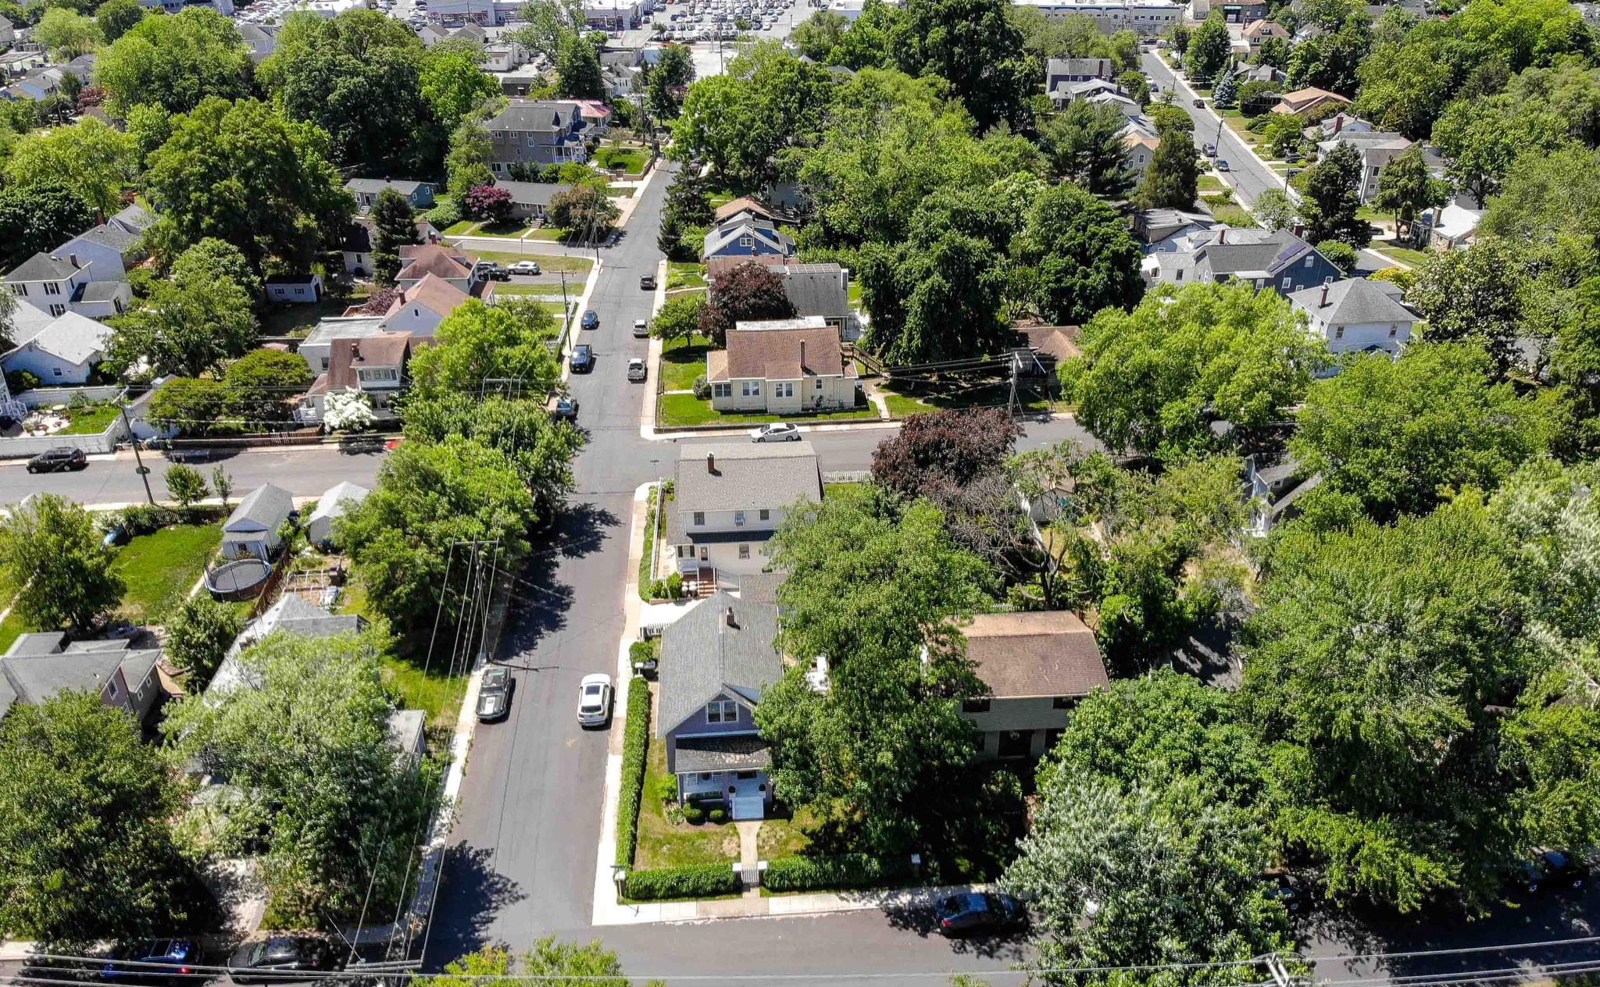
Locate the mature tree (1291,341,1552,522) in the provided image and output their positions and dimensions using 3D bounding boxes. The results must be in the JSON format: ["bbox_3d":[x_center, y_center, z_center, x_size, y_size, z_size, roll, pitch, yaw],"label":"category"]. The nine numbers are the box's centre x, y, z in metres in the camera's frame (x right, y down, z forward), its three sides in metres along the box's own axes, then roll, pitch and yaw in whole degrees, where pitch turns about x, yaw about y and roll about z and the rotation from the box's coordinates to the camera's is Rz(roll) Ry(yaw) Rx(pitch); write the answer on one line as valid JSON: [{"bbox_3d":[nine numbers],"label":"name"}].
[{"bbox_3d":[49.602,-4.717,89.679,18.600,14.200,16.500,-2,29,-4],"label":"mature tree"}]

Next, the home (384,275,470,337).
[{"bbox_3d":[-42.462,-20.609,126.758,8.440,6.900,10.300,-2,29,-4],"label":"home"}]

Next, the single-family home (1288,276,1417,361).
[{"bbox_3d":[57.286,-17.749,115.674,9.300,8.500,10.200,-2,29,-4],"label":"single-family home"}]

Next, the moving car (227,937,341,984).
[{"bbox_3d":[-25.045,22.464,53.703,4.800,1.480,1.850,-2,29,-4],"label":"moving car"}]

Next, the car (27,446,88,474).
[{"bbox_3d":[-70.339,-3.125,105.000,4.600,1.700,1.850,-3,29,-5],"label":"car"}]

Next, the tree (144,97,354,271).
[{"bbox_3d":[-73.594,-41.451,149.810,25.500,22.800,23.000,-2,29,-4],"label":"tree"}]

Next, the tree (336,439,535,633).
[{"bbox_3d":[-25.000,3.550,77.512,13.000,13.000,13.000,0,29,0],"label":"tree"}]

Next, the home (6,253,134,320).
[{"bbox_3d":[-86.000,-25.382,131.656,9.800,7.800,8.200,-2,29,-4],"label":"home"}]

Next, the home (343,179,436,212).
[{"bbox_3d":[-68.158,-50.401,184.347,13.200,4.400,7.600,8,30,14],"label":"home"}]

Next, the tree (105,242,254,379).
[{"bbox_3d":[-60.500,-17.534,109.838,13.000,13.200,13.000,0,29,0],"label":"tree"}]

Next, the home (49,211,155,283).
[{"bbox_3d":[-86.614,-30.551,140.524,8.900,7.900,14.500,-2,29,-4],"label":"home"}]

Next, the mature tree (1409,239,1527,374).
[{"bbox_3d":[70.959,-20.187,118.192,12.660,13.920,12.660,0,29,0],"label":"mature tree"}]

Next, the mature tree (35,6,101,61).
[{"bbox_3d":[-206.457,-128.849,313.113,18.358,15.440,18.358,0,29,0],"label":"mature tree"}]

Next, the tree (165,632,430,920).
[{"bbox_3d":[-24.505,14.150,55.279,12.000,14.500,11.800,-2,29,-4],"label":"tree"}]

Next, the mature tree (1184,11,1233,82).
[{"bbox_3d":[107.374,-117.676,291.635,12.824,16.890,12.824,0,29,0],"label":"mature tree"}]

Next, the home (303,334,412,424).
[{"bbox_3d":[-43.072,-12.483,110.736,8.800,7.200,9.000,-2,29,-4],"label":"home"}]

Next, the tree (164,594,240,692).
[{"bbox_3d":[-38.472,9.510,71.503,4.400,6.800,4.400,-2,29,-4],"label":"tree"}]

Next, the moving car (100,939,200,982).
[{"bbox_3d":[-32.380,23.229,55.226,4.450,1.560,1.820,-2,29,-3],"label":"moving car"}]

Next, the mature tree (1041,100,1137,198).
[{"bbox_3d":[45.164,-54.524,175.791,14.600,15.200,13.600,-2,29,-4],"label":"mature tree"}]

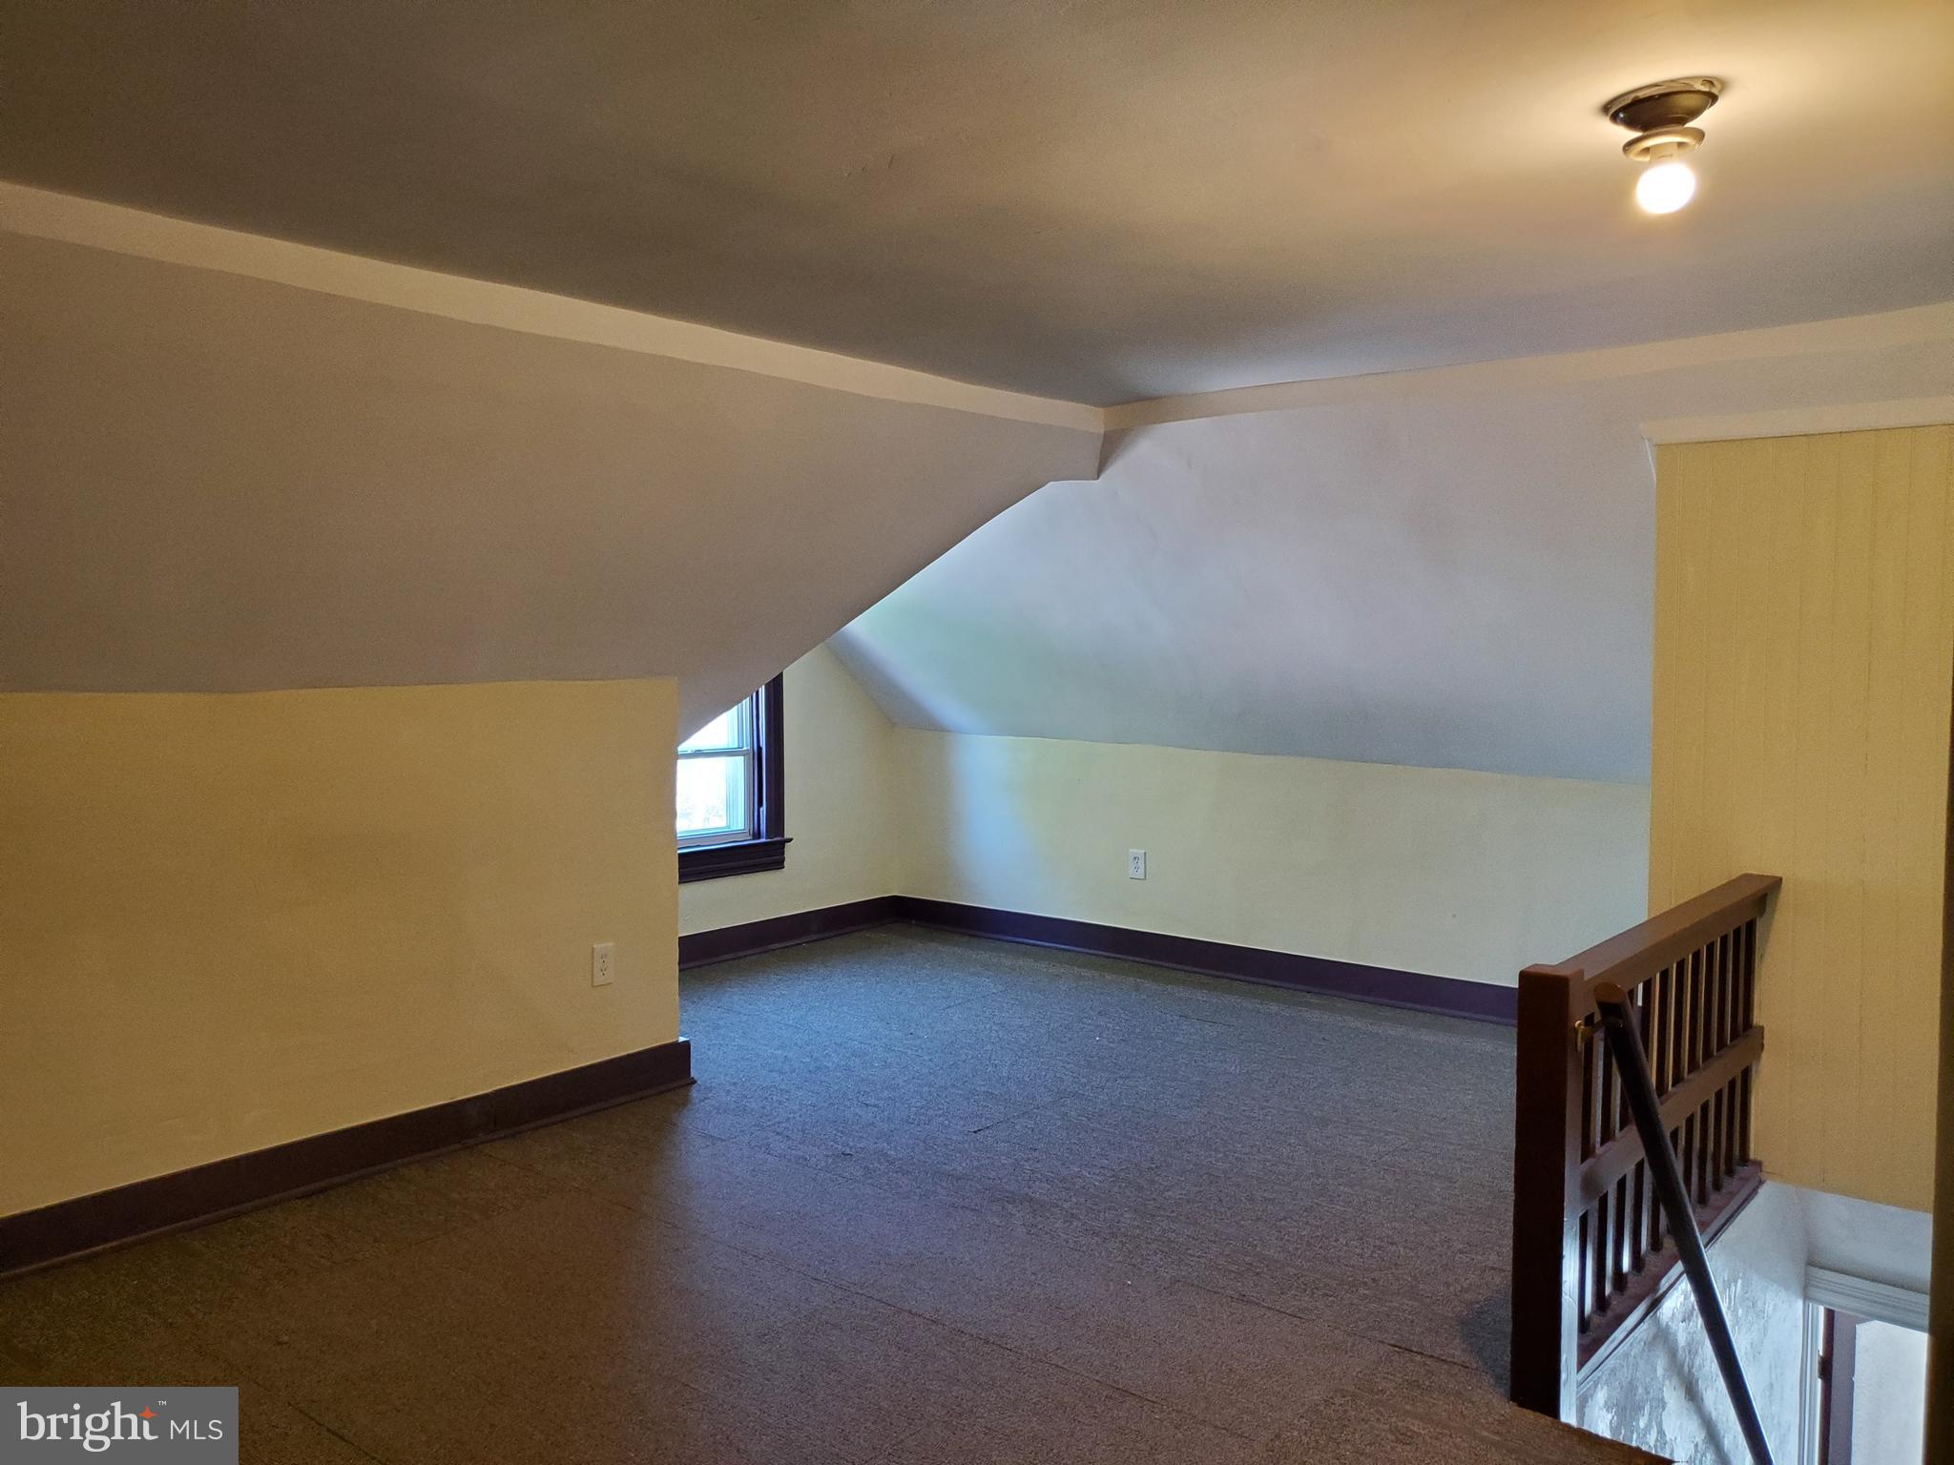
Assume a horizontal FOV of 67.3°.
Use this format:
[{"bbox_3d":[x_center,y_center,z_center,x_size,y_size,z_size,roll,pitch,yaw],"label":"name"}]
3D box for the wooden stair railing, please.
[{"bbox_3d":[1.412,0.756,3.018,0.092,0.766,1.399,3,5,41],"label":"wooden stair railing"}]

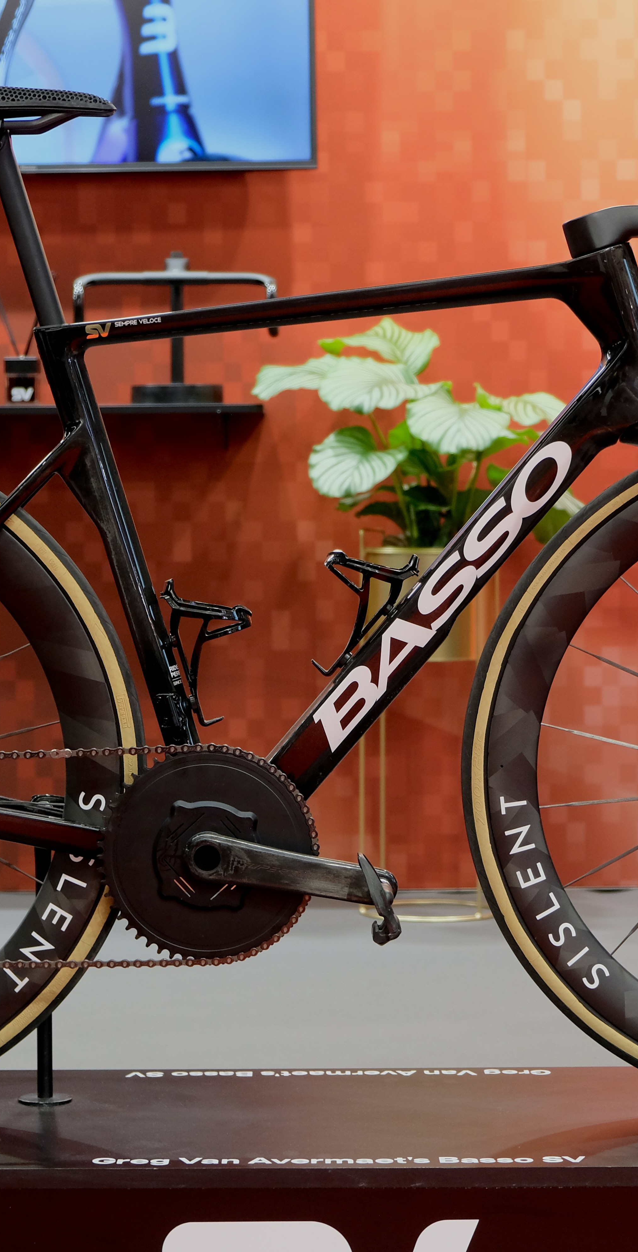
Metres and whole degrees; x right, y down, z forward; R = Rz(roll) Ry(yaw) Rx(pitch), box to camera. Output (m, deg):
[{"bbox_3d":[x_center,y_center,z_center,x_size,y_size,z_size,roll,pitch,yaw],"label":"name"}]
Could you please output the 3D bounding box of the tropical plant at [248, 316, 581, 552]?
[{"bbox_3d":[0.203,-0.396,5.800,0.680,0.480,0.560,0,2,0],"label":"tropical plant"}]

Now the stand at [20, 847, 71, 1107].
[{"bbox_3d":[-0.274,0.341,2.820,0.054,0.275,0.054,0,2,0],"label":"stand"}]

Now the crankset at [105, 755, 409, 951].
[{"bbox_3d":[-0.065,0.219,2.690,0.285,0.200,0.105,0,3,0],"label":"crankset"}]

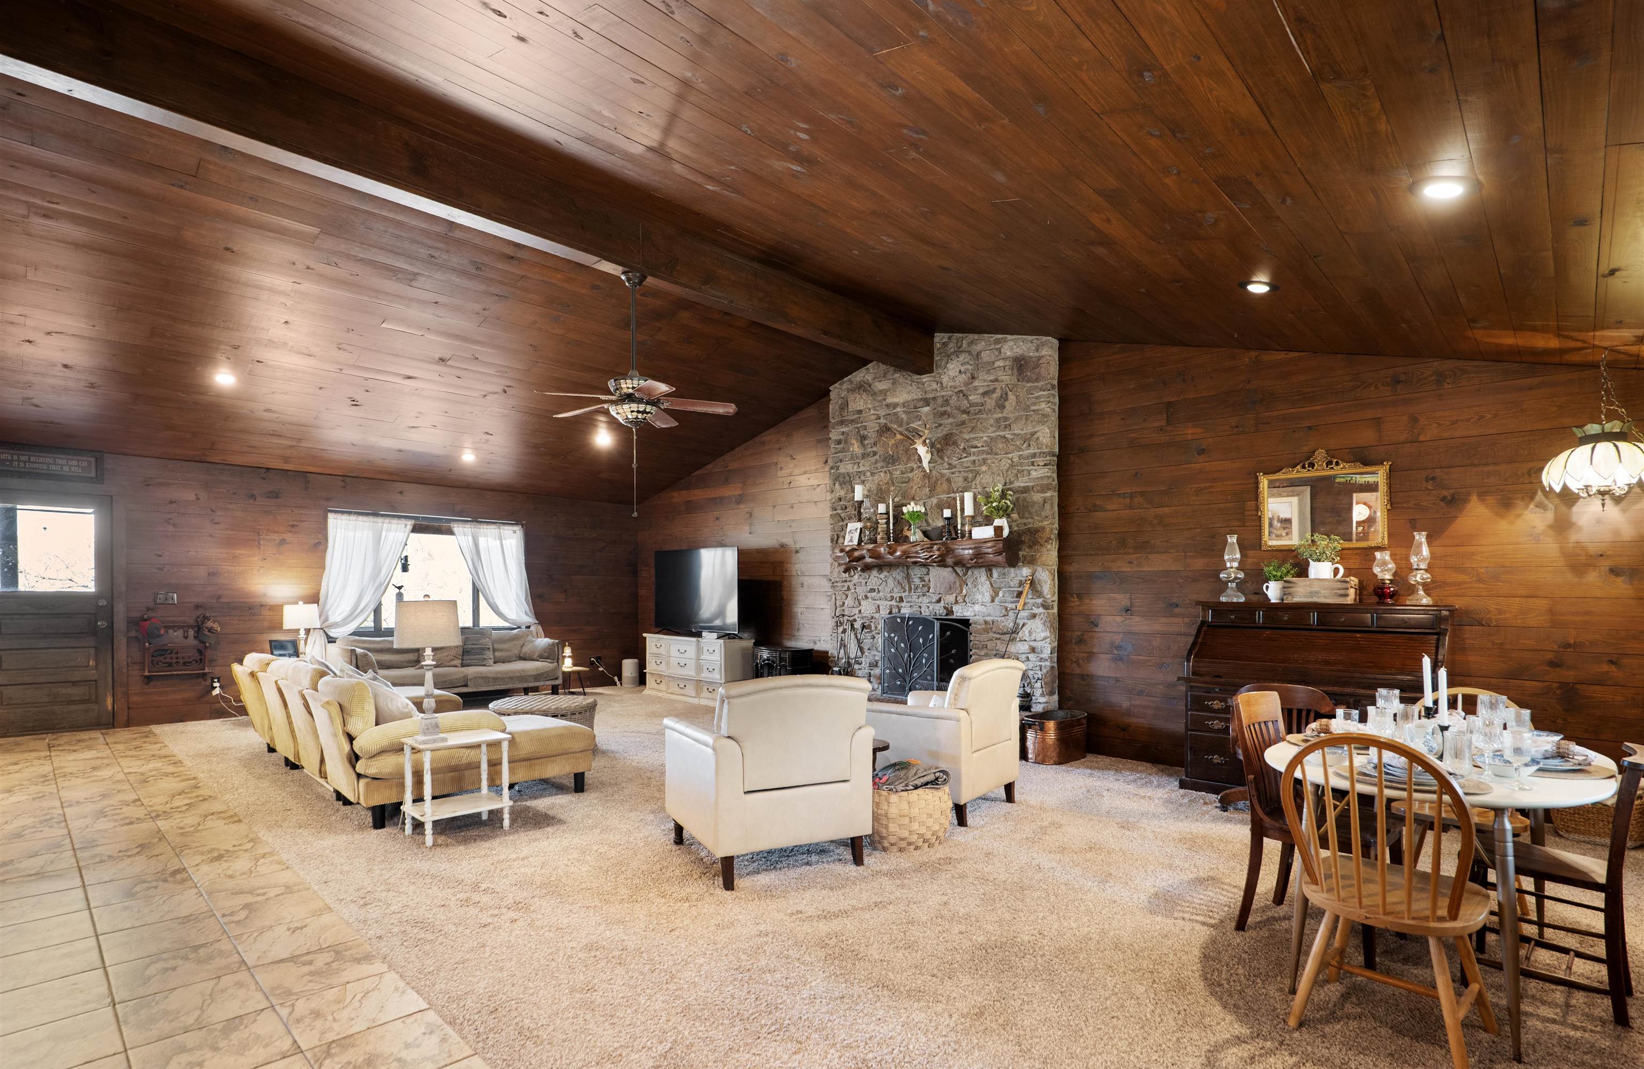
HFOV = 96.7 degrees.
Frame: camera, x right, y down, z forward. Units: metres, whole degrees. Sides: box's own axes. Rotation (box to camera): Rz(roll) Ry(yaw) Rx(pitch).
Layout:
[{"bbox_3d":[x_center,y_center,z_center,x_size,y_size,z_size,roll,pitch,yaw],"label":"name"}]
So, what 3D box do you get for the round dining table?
[{"bbox_3d":[2.171,1.143,2.587,1.452,0.736,0.884,4,-6,-39],"label":"round dining table"}]

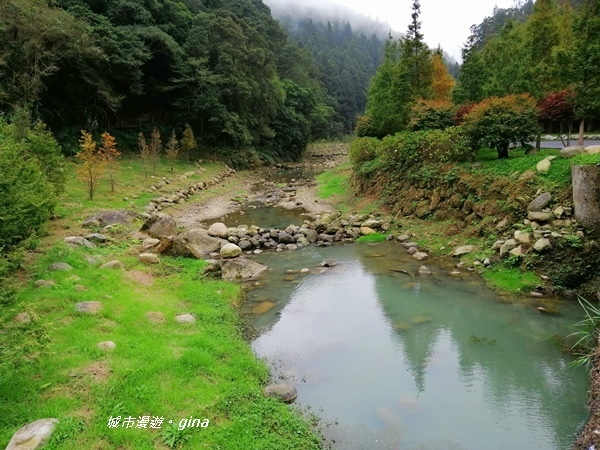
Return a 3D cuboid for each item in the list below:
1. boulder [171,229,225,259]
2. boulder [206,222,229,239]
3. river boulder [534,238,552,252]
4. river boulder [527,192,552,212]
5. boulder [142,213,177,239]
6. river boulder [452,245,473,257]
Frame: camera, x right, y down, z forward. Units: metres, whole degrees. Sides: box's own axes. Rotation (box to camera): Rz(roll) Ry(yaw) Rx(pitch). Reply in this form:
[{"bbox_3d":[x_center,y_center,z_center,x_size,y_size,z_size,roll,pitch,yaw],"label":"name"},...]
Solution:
[{"bbox_3d":[-3.728,0.656,16.500,1.900,0.900,1.400,-3,13,-13],"label":"boulder"},{"bbox_3d":[-3.257,0.213,17.900,0.800,0.560,0.720,-2,13,-10],"label":"boulder"},{"bbox_3d":[7.641,0.635,14.200,0.500,0.380,0.420,7,14,28],"label":"river boulder"},{"bbox_3d":[8.076,-0.773,15.200,0.800,0.580,0.550,7,14,28],"label":"river boulder"},{"bbox_3d":[-5.649,0.016,18.000,1.350,0.900,1.100,-4,13,-17],"label":"boulder"},{"bbox_3d":[5.905,0.928,16.300,0.700,0.300,0.480,5,13,20],"label":"river boulder"}]

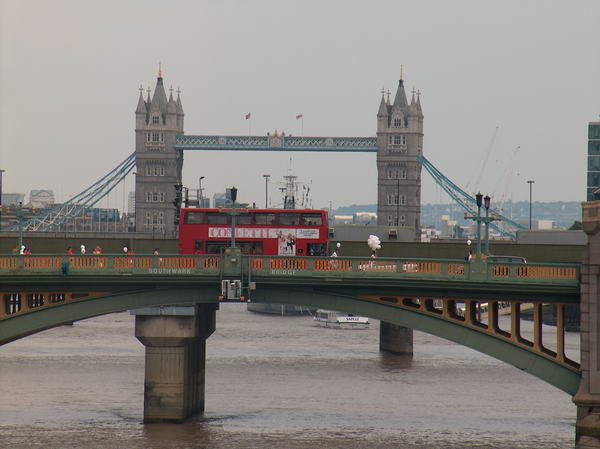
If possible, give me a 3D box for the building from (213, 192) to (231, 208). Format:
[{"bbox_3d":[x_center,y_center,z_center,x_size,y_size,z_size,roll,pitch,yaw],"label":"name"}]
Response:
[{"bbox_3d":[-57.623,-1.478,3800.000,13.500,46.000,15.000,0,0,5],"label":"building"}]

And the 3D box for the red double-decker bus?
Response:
[{"bbox_3d":[-3.094,1.144,346.000,9.950,4.300,2.520,0,0,4],"label":"red double-decker bus"}]

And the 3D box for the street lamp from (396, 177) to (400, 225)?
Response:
[{"bbox_3d":[15.032,-2.289,785.000,0.650,9.000,0.500,0,0,4],"label":"street lamp"}]

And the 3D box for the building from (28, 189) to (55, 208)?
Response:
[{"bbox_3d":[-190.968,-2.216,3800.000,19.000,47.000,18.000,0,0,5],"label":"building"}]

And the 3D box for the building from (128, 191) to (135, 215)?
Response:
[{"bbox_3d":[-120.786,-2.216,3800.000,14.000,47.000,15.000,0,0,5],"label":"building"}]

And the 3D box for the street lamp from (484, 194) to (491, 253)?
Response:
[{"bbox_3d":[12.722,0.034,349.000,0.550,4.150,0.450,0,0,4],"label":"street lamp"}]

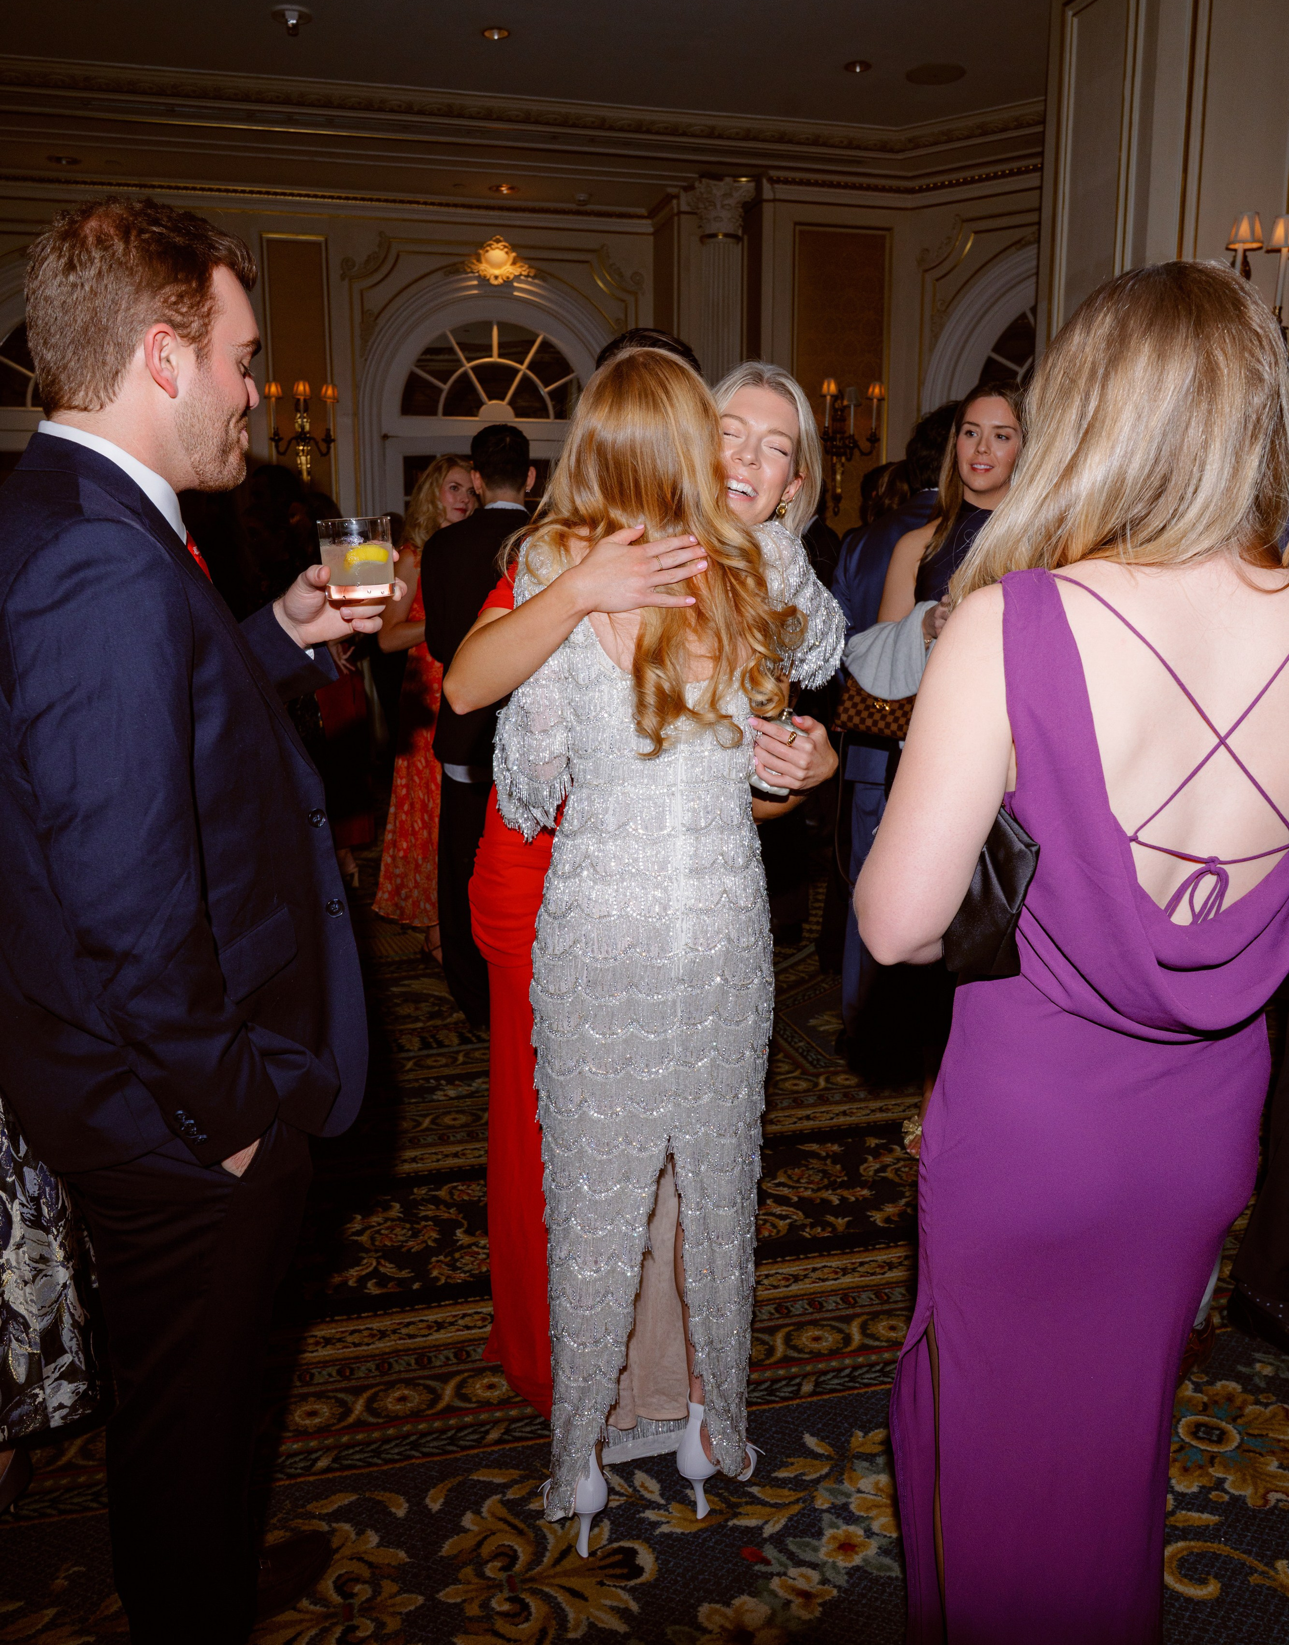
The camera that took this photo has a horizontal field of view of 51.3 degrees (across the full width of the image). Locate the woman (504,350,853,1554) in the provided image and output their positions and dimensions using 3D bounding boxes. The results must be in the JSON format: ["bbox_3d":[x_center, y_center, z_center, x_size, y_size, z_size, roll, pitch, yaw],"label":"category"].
[{"bbox_3d":[0.016,0.193,2.022,0.520,1.725,0.480,-3,11,-13],"label":"woman"}]

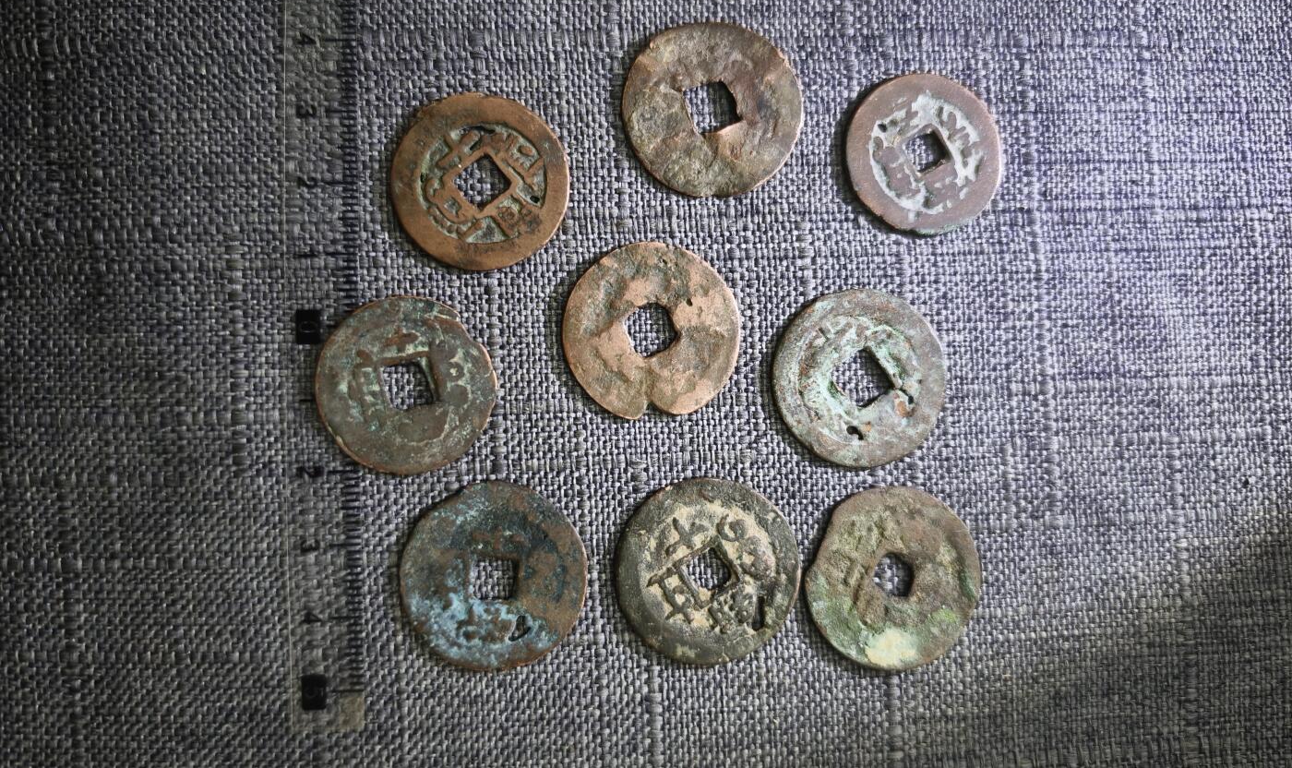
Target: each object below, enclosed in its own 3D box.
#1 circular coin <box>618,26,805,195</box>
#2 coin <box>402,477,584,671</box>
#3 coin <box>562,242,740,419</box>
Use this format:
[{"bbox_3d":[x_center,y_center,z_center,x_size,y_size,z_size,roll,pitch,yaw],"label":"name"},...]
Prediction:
[{"bbox_3d":[0.010,-0.040,0.125,0.026,0.002,0.026,0,88,-7],"label":"circular coin"},{"bbox_3d":[-0.021,0.027,0.119,0.026,0.002,0.026,0,88,-7],"label":"coin"},{"bbox_3d":[0.001,-0.008,0.123,0.026,0.002,0.026,0,88,-7],"label":"coin"}]

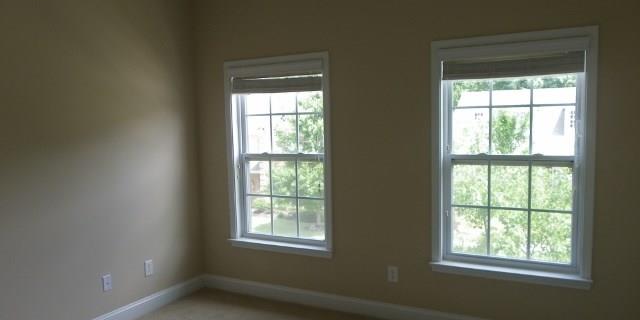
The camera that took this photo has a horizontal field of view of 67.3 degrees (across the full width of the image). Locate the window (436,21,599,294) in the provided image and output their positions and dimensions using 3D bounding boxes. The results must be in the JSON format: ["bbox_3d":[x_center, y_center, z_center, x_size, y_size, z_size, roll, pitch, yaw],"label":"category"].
[{"bbox_3d":[1.241,-0.005,3.167,1.030,1.610,0.120,1,5,28],"label":"window"}]

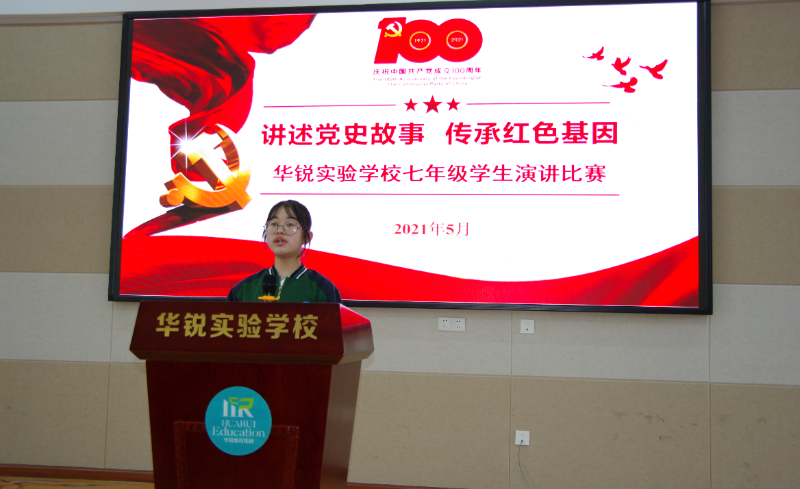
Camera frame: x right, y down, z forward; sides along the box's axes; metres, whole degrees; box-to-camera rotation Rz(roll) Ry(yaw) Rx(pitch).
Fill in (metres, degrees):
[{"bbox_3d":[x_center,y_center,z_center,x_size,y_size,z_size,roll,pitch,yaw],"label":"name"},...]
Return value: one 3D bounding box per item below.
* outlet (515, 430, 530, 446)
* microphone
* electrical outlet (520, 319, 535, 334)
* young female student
[{"bbox_3d":[0.763,1.203,4.961,0.086,0.086,0.012,1,-4,8],"label":"outlet"},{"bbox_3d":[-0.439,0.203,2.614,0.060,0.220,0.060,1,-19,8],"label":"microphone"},{"bbox_3d":[0.801,0.516,5.009,0.086,0.086,0.012,1,-4,8],"label":"electrical outlet"},{"bbox_3d":[-0.435,0.629,2.919,0.450,1.595,0.300,1,-4,5],"label":"young female student"}]

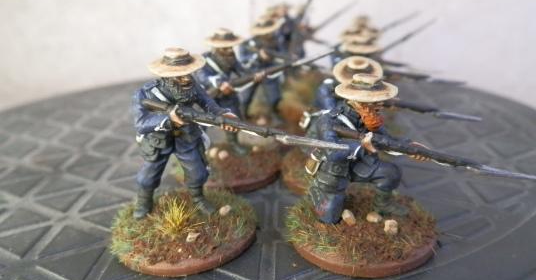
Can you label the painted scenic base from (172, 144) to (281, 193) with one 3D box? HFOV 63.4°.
[{"bbox_3d":[-0.009,0.006,0.105,0.025,0.004,0.025,-3,19,1],"label":"painted scenic base"}]

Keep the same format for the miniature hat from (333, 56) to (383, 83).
[{"bbox_3d":[0.018,-0.015,0.086,0.010,0.003,0.010,-2,41,2],"label":"miniature hat"}]

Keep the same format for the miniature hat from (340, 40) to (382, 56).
[{"bbox_3d":[0.024,-0.025,0.111,0.010,0.003,0.010,9,31,27],"label":"miniature hat"}]

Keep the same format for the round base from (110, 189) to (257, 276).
[{"bbox_3d":[-0.015,0.015,0.079,0.025,0.004,0.025,-3,19,1],"label":"round base"}]

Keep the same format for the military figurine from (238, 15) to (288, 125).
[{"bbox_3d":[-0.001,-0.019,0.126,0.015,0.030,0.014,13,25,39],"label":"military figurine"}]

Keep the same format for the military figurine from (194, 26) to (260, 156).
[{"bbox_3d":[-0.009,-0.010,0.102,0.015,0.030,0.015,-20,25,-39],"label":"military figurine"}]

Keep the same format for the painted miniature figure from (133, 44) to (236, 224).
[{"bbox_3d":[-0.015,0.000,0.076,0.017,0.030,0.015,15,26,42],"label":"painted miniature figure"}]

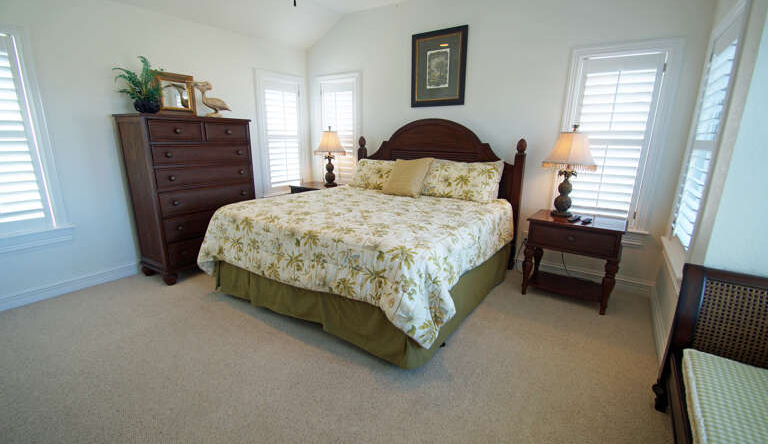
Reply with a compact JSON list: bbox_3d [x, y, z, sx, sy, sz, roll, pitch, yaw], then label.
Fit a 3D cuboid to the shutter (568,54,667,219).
[{"bbox_3d":[1.947,-0.673,2.771,0.597,1.435,0.061,10,18,32],"label":"shutter"}]

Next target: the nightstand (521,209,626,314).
[{"bbox_3d":[1.650,0.328,2.818,0.685,0.705,0.480,9,16,31],"label":"nightstand"}]

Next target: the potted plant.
[{"bbox_3d":[-2.087,-1.151,2.727,0.330,0.480,0.360,9,16,31],"label":"potted plant"}]

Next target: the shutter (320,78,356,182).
[{"bbox_3d":[-0.642,-1.165,4.444,0.590,1.490,0.060,9,16,31],"label":"shutter"}]

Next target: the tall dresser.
[{"bbox_3d":[-1.854,-0.265,3.202,0.548,1.469,1.003,10,18,32],"label":"tall dresser"}]

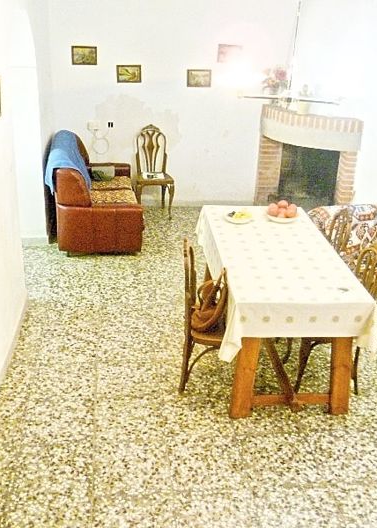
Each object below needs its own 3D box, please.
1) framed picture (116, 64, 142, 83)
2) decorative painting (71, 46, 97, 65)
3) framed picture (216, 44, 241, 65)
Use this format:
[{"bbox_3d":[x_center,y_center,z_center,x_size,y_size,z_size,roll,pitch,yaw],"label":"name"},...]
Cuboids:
[{"bbox_3d":[-0.648,-2.071,6.214,0.270,0.180,0.025,0,25,-6],"label":"framed picture"},{"bbox_3d":[-1.109,-2.227,6.094,0.265,0.180,0.025,0,25,-6],"label":"decorative painting"},{"bbox_3d":[0.455,-2.290,6.225,0.280,0.185,0.025,0,25,-6],"label":"framed picture"}]

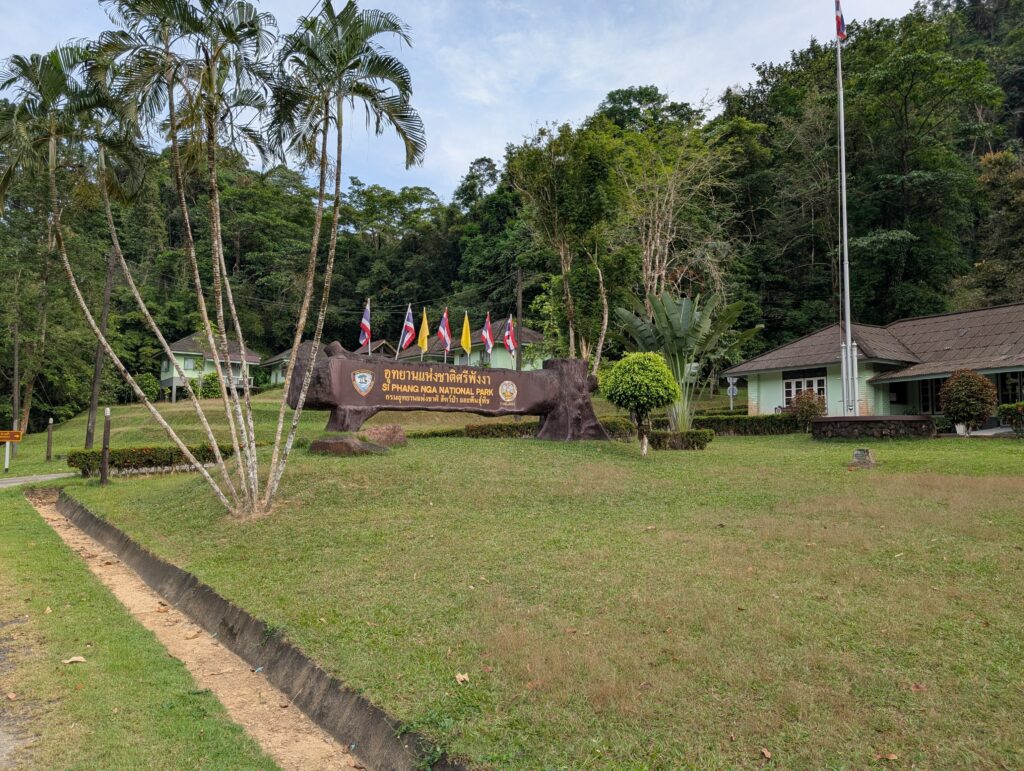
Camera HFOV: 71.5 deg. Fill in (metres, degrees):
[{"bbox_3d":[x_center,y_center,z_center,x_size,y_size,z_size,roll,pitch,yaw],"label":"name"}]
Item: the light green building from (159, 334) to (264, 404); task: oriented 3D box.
[{"bbox_3d":[-26.922,-1.700,63.221,7.900,6.074,5.300,4,-6,-44],"label":"light green building"}]

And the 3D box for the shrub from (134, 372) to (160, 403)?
[{"bbox_3d":[-30.759,0.169,60.000,2.200,2.500,2.200,0,-4,0],"label":"shrub"}]

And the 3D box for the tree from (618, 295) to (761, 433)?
[{"bbox_3d":[4.919,-0.583,20.156,3.800,4.272,2.200,0,-4,0],"label":"tree"}]

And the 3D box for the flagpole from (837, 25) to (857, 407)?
[{"bbox_3d":[11.240,-6.097,24.020,0.240,14.282,0.240,0,-4,0],"label":"flagpole"}]

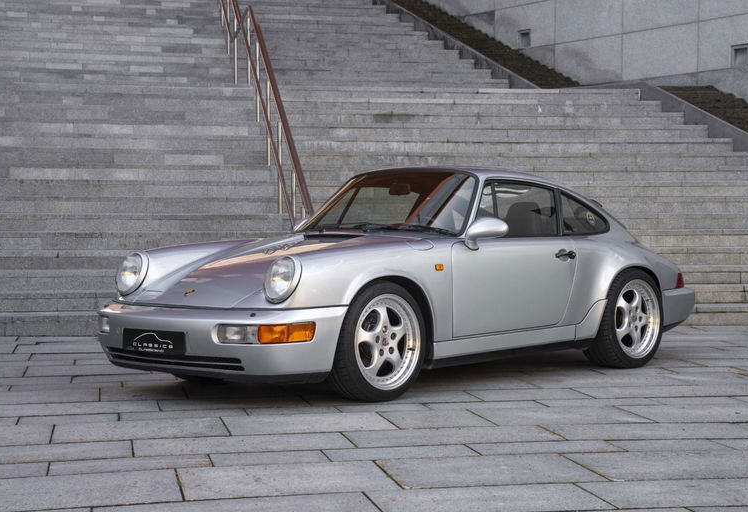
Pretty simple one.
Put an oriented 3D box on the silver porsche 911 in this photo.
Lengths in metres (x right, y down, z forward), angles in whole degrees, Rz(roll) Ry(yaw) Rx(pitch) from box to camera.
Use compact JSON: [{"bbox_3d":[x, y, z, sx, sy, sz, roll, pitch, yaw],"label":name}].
[{"bbox_3d":[0.346,0.080,8.485,1.730,1.270,4.230,2,2,44],"label":"silver porsche 911"}]

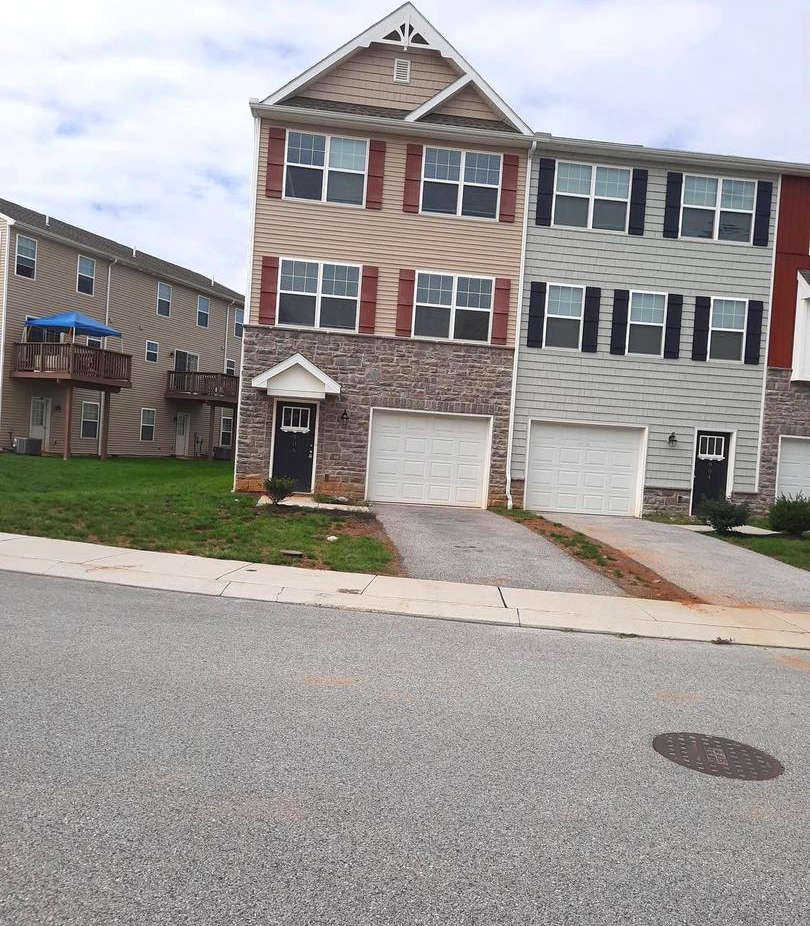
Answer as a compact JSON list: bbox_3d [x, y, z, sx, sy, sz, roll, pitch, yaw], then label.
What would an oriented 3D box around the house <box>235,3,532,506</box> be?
[{"bbox_3d":[-0.894,-4.794,22.833,6.250,11.150,11.000,4,1,-6],"label":"house"}]

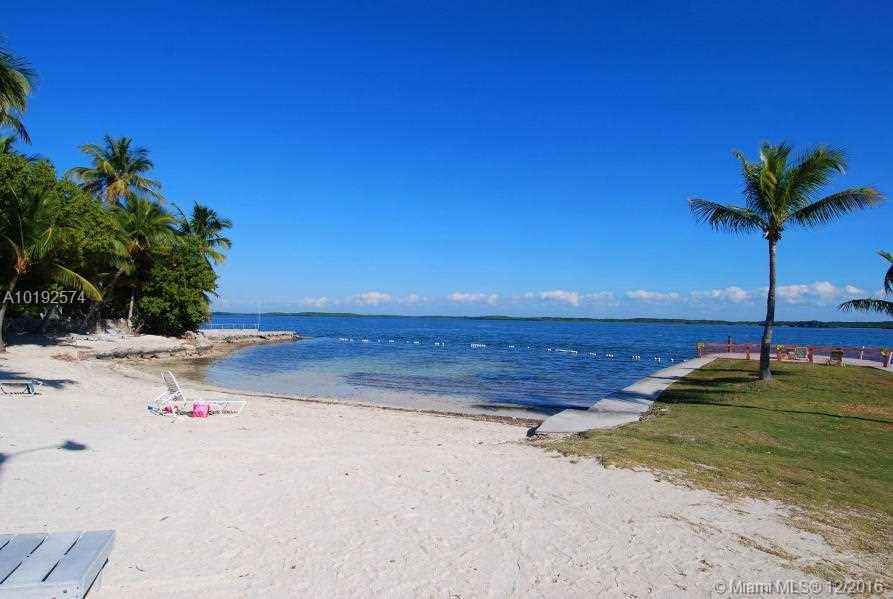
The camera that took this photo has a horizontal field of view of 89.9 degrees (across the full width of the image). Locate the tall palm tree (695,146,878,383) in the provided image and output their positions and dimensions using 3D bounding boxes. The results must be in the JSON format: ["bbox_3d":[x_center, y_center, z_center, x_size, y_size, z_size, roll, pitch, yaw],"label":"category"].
[{"bbox_3d":[13.280,-1.529,18.000,6.400,9.500,5.800,-1,-3,36],"label":"tall palm tree"}]

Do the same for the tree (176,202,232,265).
[{"bbox_3d":[-22.911,-3.099,42.000,5.400,12.000,5.200,2,-3,-29],"label":"tree"}]

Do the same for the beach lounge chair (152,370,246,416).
[{"bbox_3d":[-5.488,2.113,10.000,1.750,0.880,0.650,6,-4,-29],"label":"beach lounge chair"}]

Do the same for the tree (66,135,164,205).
[{"bbox_3d":[-27.132,-5.542,37.000,6.400,16.000,6.200,3,-3,-36],"label":"tree"}]

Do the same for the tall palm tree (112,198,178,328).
[{"bbox_3d":[-24.628,-2.817,36.000,5.300,10.800,5.200,3,-3,-34],"label":"tall palm tree"}]

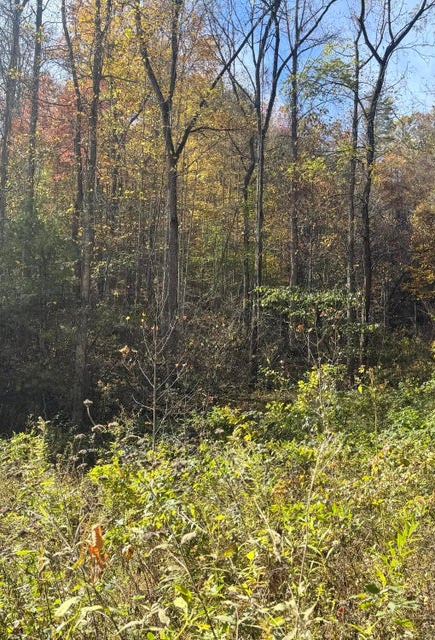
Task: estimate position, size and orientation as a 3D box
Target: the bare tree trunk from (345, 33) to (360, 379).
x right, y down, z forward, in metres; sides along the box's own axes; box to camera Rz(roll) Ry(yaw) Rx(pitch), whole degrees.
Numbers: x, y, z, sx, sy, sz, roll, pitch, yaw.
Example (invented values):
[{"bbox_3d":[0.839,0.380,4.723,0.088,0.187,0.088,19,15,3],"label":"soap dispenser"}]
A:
[{"bbox_3d":[4.957,-4.364,21.500,0.300,13.070,0.300,3,-6,0],"label":"bare tree trunk"}]

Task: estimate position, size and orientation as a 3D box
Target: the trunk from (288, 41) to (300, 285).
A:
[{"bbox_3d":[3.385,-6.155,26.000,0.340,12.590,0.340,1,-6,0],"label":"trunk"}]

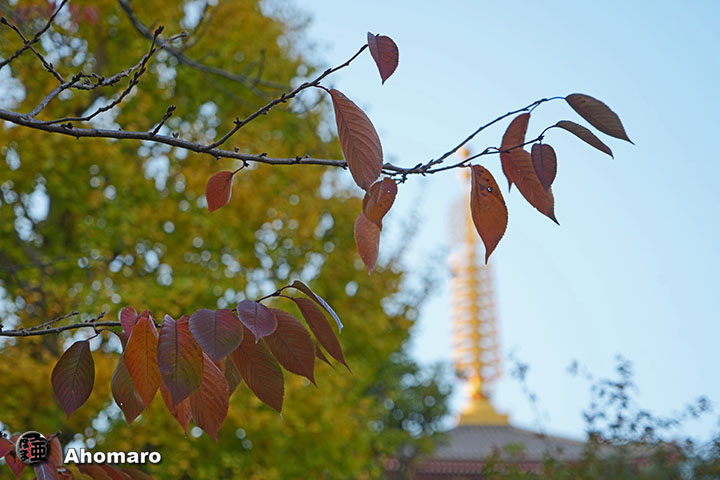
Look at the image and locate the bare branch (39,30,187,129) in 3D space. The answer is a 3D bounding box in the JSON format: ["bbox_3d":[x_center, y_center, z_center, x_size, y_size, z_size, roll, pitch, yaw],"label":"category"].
[{"bbox_3d":[-0.246,-0.160,1.930,0.150,0.097,0.070,-2,-17,0],"label":"bare branch"}]

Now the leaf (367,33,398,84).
[{"bbox_3d":[0.024,-0.196,2.120,0.034,0.059,0.018,-9,-30,1],"label":"leaf"}]

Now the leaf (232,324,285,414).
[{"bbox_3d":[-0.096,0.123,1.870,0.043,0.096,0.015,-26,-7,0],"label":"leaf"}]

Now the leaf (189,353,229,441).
[{"bbox_3d":[-0.144,0.148,1.860,0.042,0.090,0.015,-10,-12,0],"label":"leaf"}]

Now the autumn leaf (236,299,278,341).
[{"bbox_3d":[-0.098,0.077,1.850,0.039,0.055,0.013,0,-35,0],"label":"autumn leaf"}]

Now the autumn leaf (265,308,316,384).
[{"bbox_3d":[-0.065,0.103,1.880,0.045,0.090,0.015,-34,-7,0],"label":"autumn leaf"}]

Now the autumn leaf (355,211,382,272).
[{"bbox_3d":[0.010,-0.002,2.120,0.029,0.075,0.018,-2,-8,0],"label":"autumn leaf"}]

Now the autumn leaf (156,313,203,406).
[{"bbox_3d":[-0.190,0.129,2.080,0.049,0.100,0.020,4,-20,-5],"label":"autumn leaf"}]

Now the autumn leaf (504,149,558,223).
[{"bbox_3d":[0.184,-0.058,2.120,0.039,0.101,0.020,-38,-5,5],"label":"autumn leaf"}]

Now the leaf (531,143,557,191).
[{"bbox_3d":[0.197,-0.078,2.100,0.028,0.056,0.016,-11,-28,6],"label":"leaf"}]

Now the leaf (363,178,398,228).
[{"bbox_3d":[0.020,-0.034,1.900,0.034,0.053,0.017,14,-14,0],"label":"leaf"}]

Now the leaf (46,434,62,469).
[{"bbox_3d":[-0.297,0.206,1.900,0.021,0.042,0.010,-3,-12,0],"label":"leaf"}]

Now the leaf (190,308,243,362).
[{"bbox_3d":[-0.152,0.100,2.070,0.058,0.068,0.020,4,-45,-4],"label":"leaf"}]

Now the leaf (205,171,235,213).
[{"bbox_3d":[-0.150,-0.052,2.100,0.029,0.050,0.015,30,-5,-4],"label":"leaf"}]

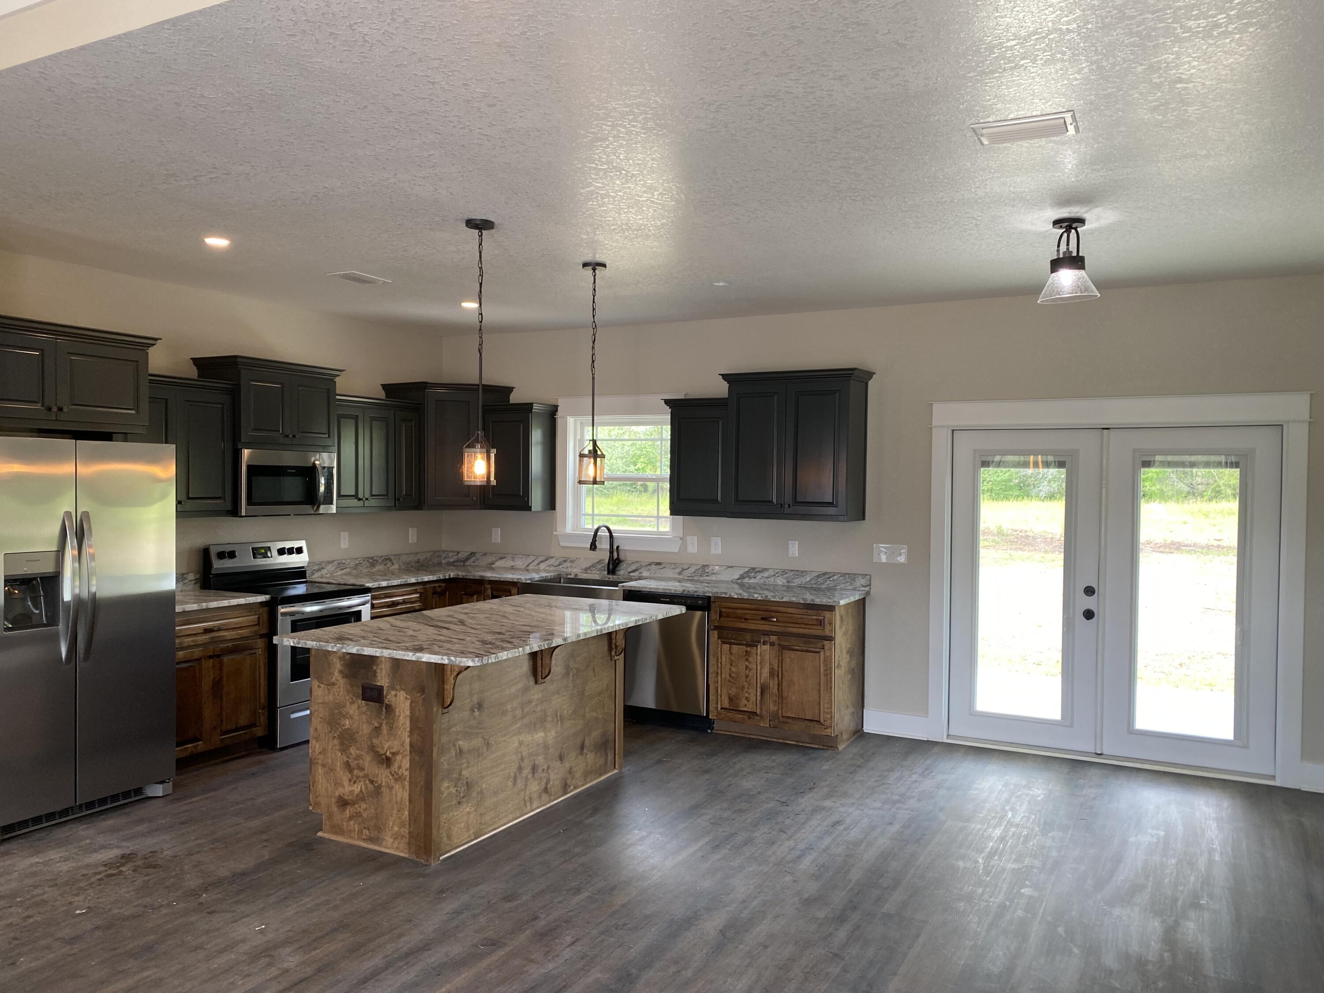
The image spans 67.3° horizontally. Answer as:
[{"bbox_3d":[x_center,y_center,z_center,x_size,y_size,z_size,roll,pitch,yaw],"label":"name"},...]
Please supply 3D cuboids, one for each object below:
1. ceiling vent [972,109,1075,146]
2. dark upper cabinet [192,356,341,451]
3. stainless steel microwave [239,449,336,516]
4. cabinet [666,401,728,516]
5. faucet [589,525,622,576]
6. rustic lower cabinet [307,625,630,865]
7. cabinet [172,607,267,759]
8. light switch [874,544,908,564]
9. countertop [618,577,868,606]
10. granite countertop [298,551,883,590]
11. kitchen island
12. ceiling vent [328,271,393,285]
[{"bbox_3d":[1.159,-1.164,3.164,0.302,0.020,0.214,1,1,28],"label":"ceiling vent"},{"bbox_3d":[-2.507,-0.575,6.392,0.418,0.539,0.856,1,1,28],"label":"dark upper cabinet"},{"bbox_3d":[-2.511,-0.088,6.426,0.395,0.402,0.757,1,1,28],"label":"stainless steel microwave"},{"bbox_3d":[0.303,-0.260,6.833,0.467,0.794,0.360,1,1,28],"label":"cabinet"},{"bbox_3d":[-0.399,0.400,7.222,0.110,0.379,0.265,1,1,28],"label":"faucet"},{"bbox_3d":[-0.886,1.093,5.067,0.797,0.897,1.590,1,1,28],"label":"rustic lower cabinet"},{"bbox_3d":[-2.777,1.062,5.693,0.612,0.897,0.752,1,1,28],"label":"cabinet"},{"bbox_3d":[1.479,0.373,6.431,0.218,0.121,0.010,1,1,28],"label":"light switch"},{"bbox_3d":[0.535,0.618,6.561,1.532,0.033,0.643,1,1,28],"label":"countertop"},{"bbox_3d":[-0.571,0.559,6.688,3.595,0.149,1.493,1,1,28],"label":"granite countertop"},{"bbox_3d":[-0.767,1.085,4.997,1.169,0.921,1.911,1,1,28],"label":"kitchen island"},{"bbox_3d":[-1.726,-1.242,5.688,0.209,0.020,0.295,1,1,28],"label":"ceiling vent"}]

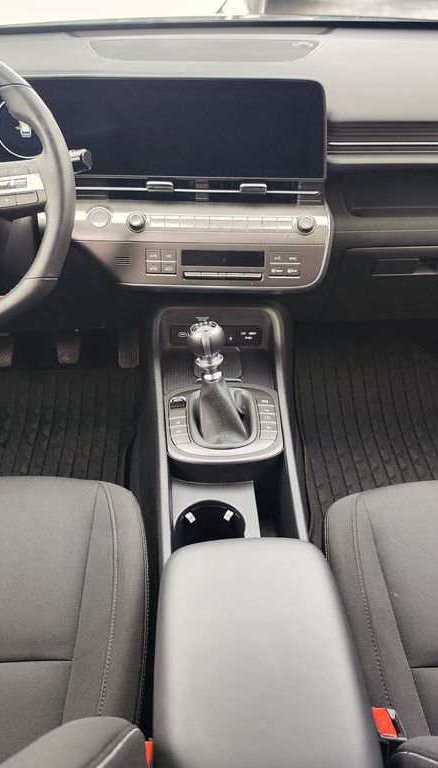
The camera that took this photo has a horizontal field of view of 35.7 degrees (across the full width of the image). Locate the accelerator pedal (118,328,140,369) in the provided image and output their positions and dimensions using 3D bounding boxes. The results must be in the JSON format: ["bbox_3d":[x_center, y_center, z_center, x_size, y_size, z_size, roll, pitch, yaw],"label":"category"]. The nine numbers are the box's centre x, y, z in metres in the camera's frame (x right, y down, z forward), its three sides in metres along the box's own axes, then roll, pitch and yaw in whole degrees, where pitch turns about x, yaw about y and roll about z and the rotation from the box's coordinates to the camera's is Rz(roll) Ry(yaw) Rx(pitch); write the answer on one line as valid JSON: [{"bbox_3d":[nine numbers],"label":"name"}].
[{"bbox_3d":[-0.200,-0.083,1.510,0.047,0.100,0.028,-1,8,-2],"label":"accelerator pedal"}]

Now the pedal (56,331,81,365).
[{"bbox_3d":[-0.322,-0.077,1.460,0.056,0.068,0.030,-1,8,-2],"label":"pedal"}]

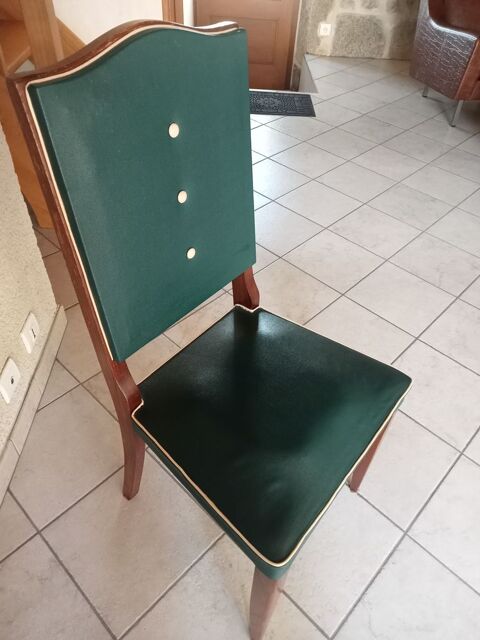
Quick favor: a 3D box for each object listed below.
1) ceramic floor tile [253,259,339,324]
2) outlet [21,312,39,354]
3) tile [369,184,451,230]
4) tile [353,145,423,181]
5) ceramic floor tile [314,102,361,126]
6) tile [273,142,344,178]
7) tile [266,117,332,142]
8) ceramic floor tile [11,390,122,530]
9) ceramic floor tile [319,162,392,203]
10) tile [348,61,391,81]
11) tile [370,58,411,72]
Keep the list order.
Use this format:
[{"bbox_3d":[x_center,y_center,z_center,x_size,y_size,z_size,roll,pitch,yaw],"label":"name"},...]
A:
[{"bbox_3d":[0.181,-0.111,2.084,0.330,0.010,0.330,35,51,29],"label":"ceramic floor tile"},{"bbox_3d":[-0.595,0.035,1.473,0.013,0.087,0.087,3,43,-2],"label":"outlet"},{"bbox_3d":[0.846,-0.561,2.560,0.327,0.010,0.327,34,51,29],"label":"tile"},{"bbox_3d":[0.862,-0.901,2.990,0.330,0.010,0.330,35,51,29],"label":"tile"},{"bbox_3d":[0.608,-1.391,3.497,0.330,0.010,0.330,35,51,29],"label":"ceramic floor tile"},{"bbox_3d":[0.379,-0.878,2.851,0.324,0.010,0.324,35,51,28],"label":"tile"},{"bbox_3d":[0.373,-1.187,3.182,0.324,0.010,0.324,35,51,28],"label":"tile"},{"bbox_3d":[-0.498,0.366,1.458,0.327,0.010,0.327,34,51,29],"label":"ceramic floor tile"},{"bbox_3d":[0.631,-0.745,2.804,0.330,0.010,0.330,35,51,29],"label":"ceramic floor tile"},{"bbox_3d":[1.030,-1.960,4.096,0.327,0.010,0.327,34,51,29],"label":"tile"},{"bbox_3d":[1.249,-2.111,4.277,0.327,0.010,0.327,34,51,29],"label":"tile"}]

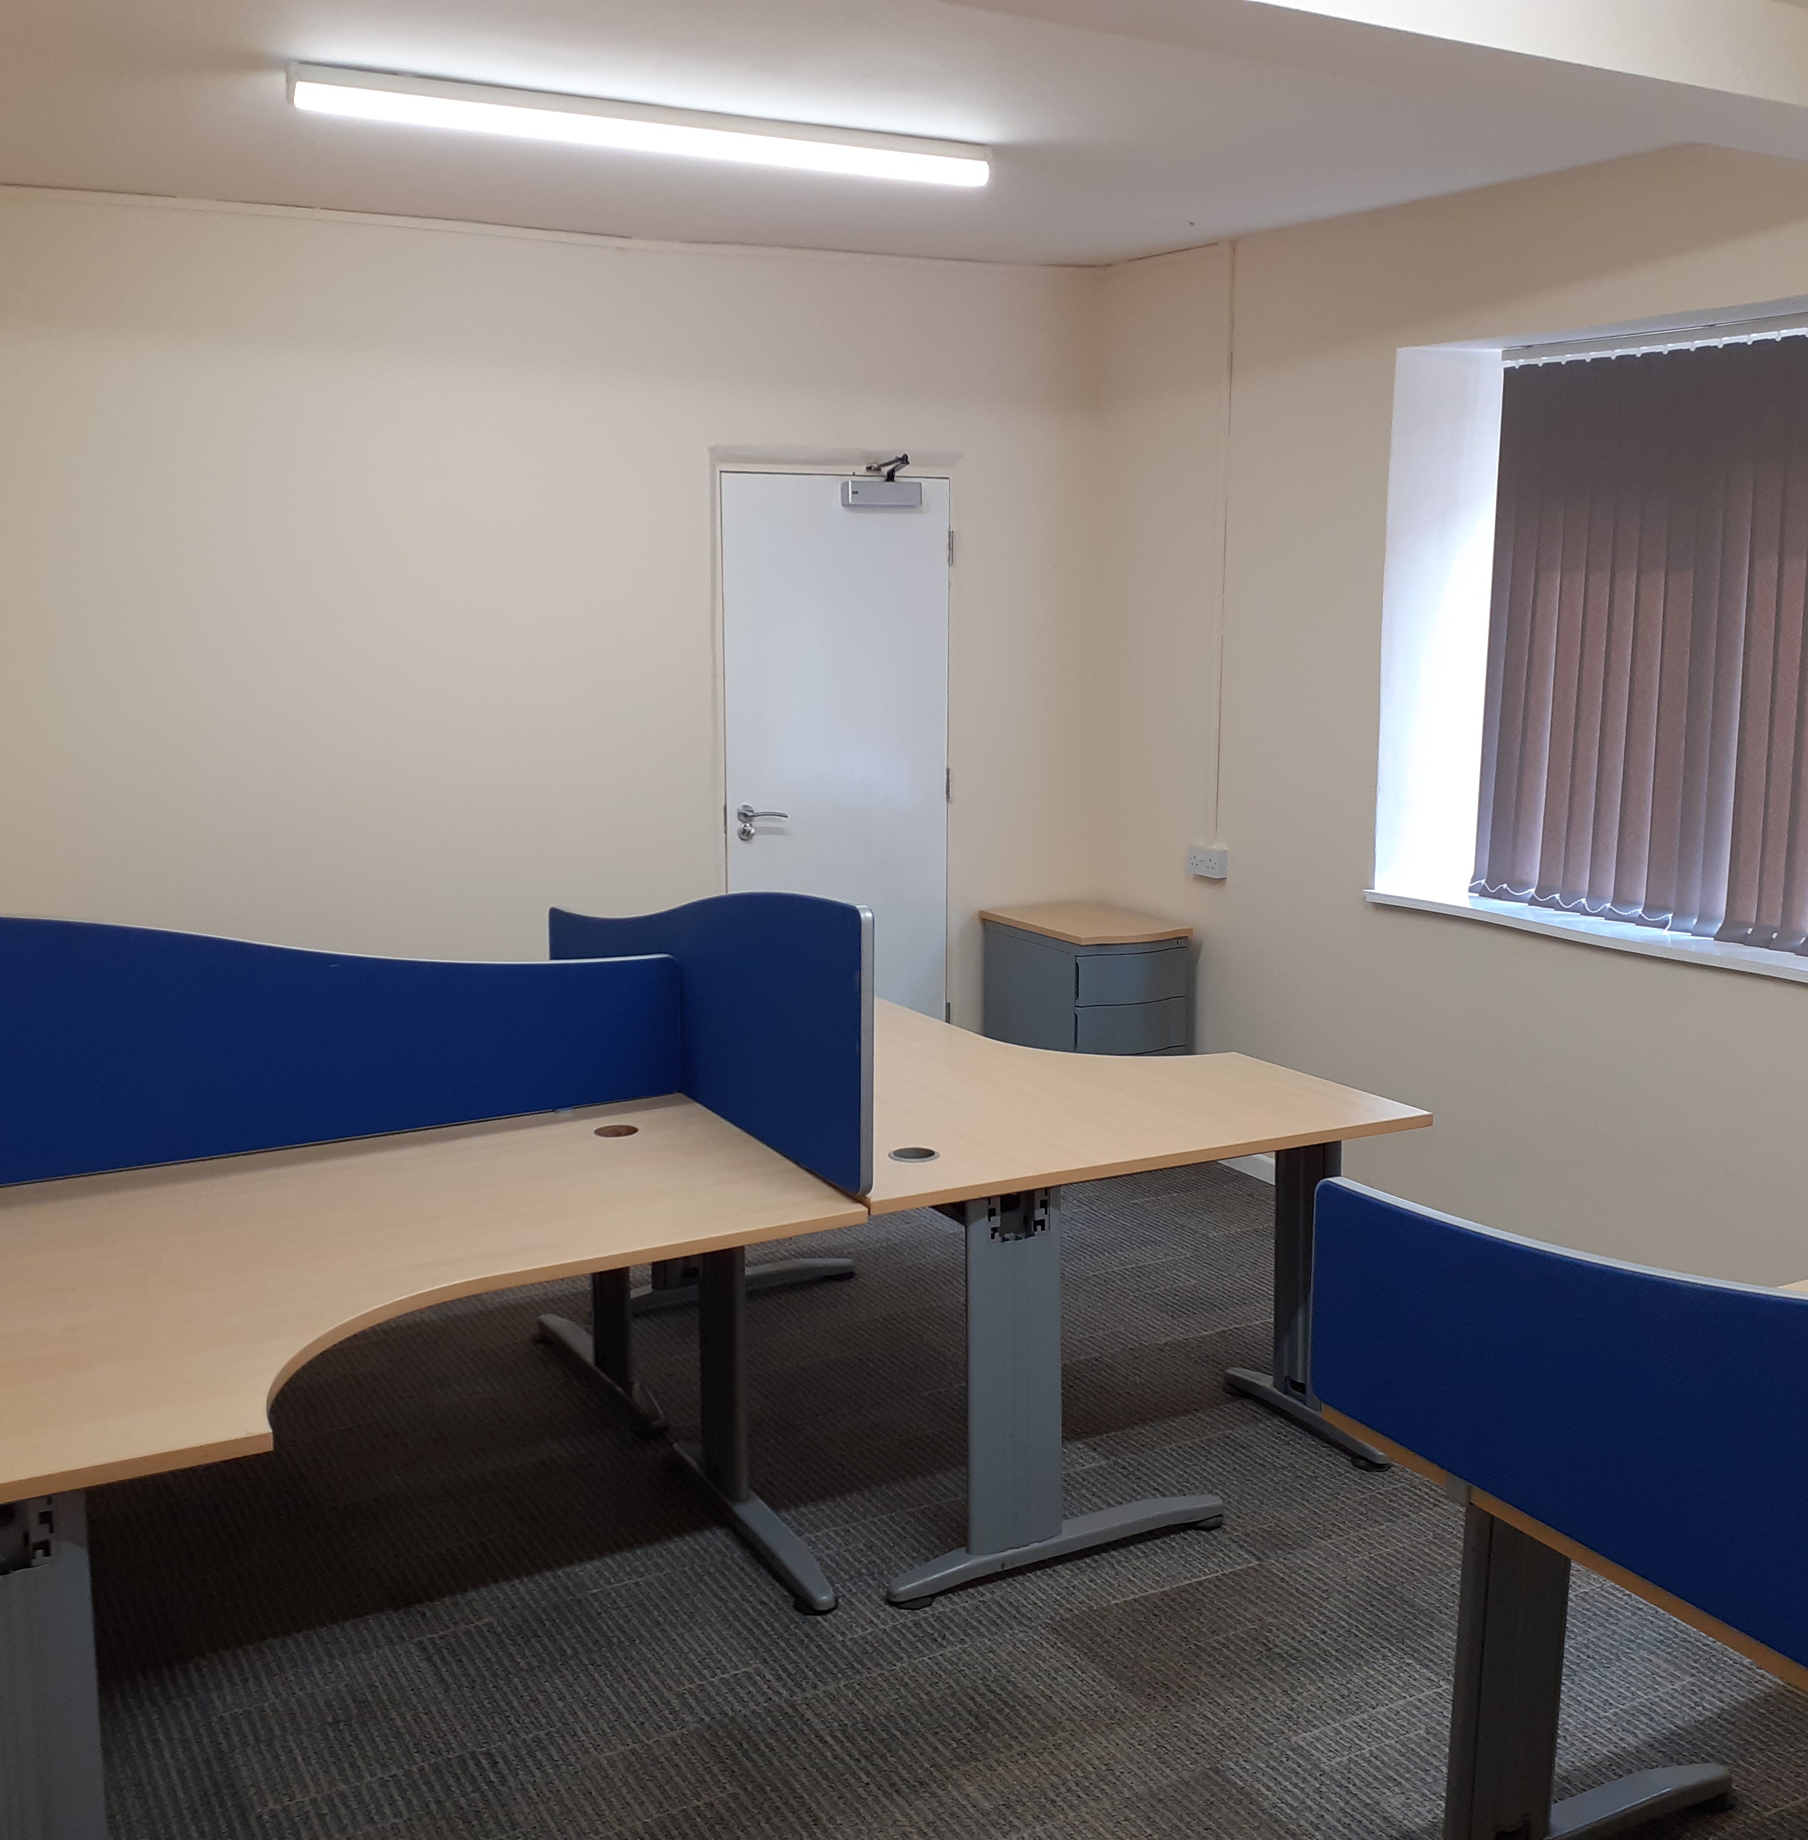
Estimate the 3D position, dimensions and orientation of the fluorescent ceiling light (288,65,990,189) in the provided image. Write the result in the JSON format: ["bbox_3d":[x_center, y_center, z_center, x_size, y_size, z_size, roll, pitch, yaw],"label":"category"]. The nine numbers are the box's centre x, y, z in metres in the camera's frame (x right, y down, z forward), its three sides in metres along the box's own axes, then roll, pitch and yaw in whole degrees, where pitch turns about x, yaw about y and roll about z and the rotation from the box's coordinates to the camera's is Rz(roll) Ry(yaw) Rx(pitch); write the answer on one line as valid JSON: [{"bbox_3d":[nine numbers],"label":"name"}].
[{"bbox_3d":[-0.494,-1.649,3.992,1.525,0.080,0.075,-5,11,-28],"label":"fluorescent ceiling light"}]

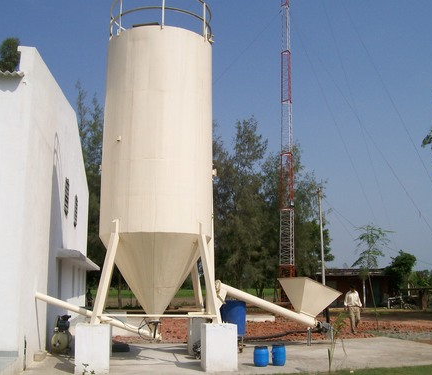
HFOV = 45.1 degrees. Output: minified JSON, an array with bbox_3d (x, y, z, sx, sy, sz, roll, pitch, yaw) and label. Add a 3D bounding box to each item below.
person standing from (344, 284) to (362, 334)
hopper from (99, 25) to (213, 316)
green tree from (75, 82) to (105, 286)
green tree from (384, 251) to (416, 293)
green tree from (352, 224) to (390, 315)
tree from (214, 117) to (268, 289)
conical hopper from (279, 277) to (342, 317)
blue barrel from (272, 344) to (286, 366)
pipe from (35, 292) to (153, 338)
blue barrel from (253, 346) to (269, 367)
[{"bbox_3d":[4.870,4.323,18.467,0.580,1.690,0.380,-2,-11,8],"label":"person standing"},{"bbox_3d":[-1.350,-0.251,12.205,2.550,6.400,2.550,2,-11,-8],"label":"hopper"},{"bbox_3d":[-10.500,0.342,43.715,4.300,18.800,4.300,0,-11,0],"label":"green tree"},{"bbox_3d":[14.000,6.751,39.434,2.700,4.000,2.700,0,-11,0],"label":"green tree"},{"bbox_3d":[6.250,3.524,20.707,1.500,4.100,1.500,0,-11,0],"label":"green tree"},{"bbox_3d":[2.300,1.871,48.513,5.000,17.600,5.000,0,-11,0],"label":"tree"},{"bbox_3d":[2.710,3.200,14.965,1.350,1.080,1.280,7,-13,-31],"label":"conical hopper"},{"bbox_3d":[1.345,3.542,11.010,0.300,0.430,0.300,0,-11,0],"label":"blue barrel"},{"bbox_3d":[-2.740,2.880,11.646,2.850,0.150,0.150,16,-10,5],"label":"pipe"},{"bbox_3d":[0.960,3.532,10.901,0.300,0.410,0.300,0,-11,0],"label":"blue barrel"}]

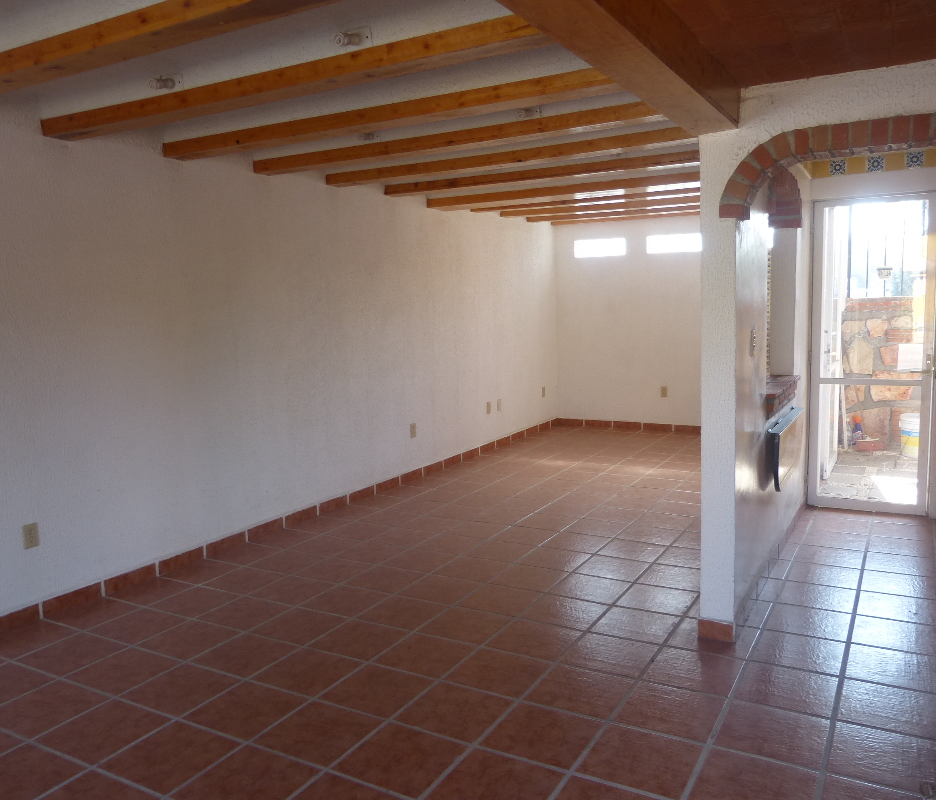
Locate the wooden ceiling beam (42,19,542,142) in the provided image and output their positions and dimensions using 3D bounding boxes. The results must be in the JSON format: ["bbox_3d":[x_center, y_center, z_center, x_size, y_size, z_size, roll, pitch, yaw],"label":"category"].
[{"bbox_3d":[-0.755,-1.280,3.088,2.804,0.081,0.132,2,7,27],"label":"wooden ceiling beam"}]

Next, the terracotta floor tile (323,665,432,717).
[{"bbox_3d":[-0.347,1.114,2.958,0.332,0.010,0.328,2,8,30],"label":"terracotta floor tile"}]

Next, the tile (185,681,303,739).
[{"bbox_3d":[-0.815,1.143,2.838,0.332,0.010,0.328,2,8,30],"label":"tile"}]

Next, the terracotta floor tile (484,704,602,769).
[{"bbox_3d":[0.253,1.128,2.593,0.323,0.012,0.323,2,8,30],"label":"terracotta floor tile"}]

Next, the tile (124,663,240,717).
[{"bbox_3d":[-1.115,1.132,3.009,0.332,0.010,0.328,2,8,30],"label":"tile"}]

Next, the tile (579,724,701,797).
[{"bbox_3d":[0.554,1.144,2.450,0.333,0.010,0.333,2,8,29],"label":"tile"}]

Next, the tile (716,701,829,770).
[{"bbox_3d":[1.017,1.114,2.551,0.334,0.010,0.334,2,8,30],"label":"tile"}]

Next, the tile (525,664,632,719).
[{"bbox_3d":[0.424,1.093,2.887,0.334,0.010,0.334,2,8,30],"label":"tile"}]

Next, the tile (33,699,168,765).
[{"bbox_3d":[-1.280,1.170,2.701,0.334,0.010,0.334,2,8,30],"label":"tile"}]

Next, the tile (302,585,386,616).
[{"bbox_3d":[-0.615,1.004,3.851,0.323,0.012,0.323,2,8,30],"label":"tile"}]

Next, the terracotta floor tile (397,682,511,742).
[{"bbox_3d":[-0.047,1.127,2.792,0.330,0.010,0.326,2,8,30],"label":"terracotta floor tile"}]

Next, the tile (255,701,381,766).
[{"bbox_3d":[-0.514,1.154,2.667,0.332,0.010,0.328,2,8,30],"label":"tile"}]

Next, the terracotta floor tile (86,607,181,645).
[{"bbox_3d":[-1.552,1.070,3.624,0.334,0.010,0.334,2,8,30],"label":"terracotta floor tile"}]

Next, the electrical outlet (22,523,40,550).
[{"bbox_3d":[-2.088,0.651,3.682,0.010,0.115,0.071,2,8,29],"label":"electrical outlet"}]

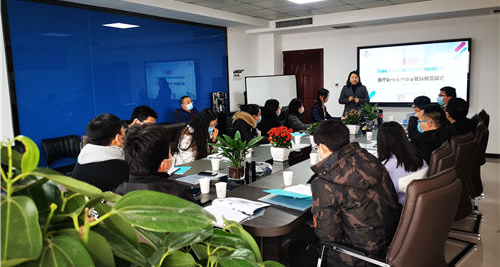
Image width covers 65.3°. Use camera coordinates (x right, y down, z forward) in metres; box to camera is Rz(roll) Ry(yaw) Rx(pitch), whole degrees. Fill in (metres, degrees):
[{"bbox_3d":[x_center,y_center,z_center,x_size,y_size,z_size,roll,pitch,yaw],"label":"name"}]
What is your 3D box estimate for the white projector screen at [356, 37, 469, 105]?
[{"bbox_3d":[2.921,-1.066,7.129,1.940,1.160,0.090,4,9,34],"label":"white projector screen"}]

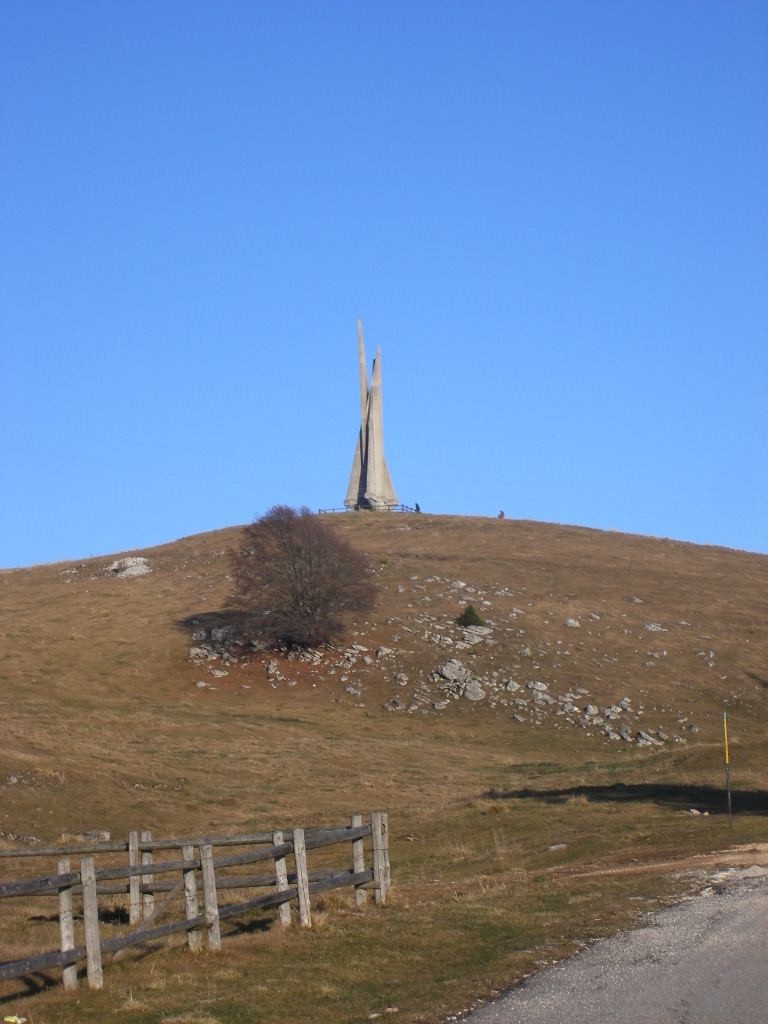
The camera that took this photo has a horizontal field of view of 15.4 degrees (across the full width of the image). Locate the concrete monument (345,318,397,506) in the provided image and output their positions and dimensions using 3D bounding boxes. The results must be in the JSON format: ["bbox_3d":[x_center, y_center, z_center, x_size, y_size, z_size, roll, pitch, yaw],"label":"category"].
[{"bbox_3d":[-2.110,-16.230,480.000,9.100,32.500,9.000,-2,-5,6],"label":"concrete monument"}]

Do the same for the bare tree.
[{"bbox_3d":[-7.510,6.020,265.000,13.400,13.400,12.800,-1,-5,0],"label":"bare tree"}]

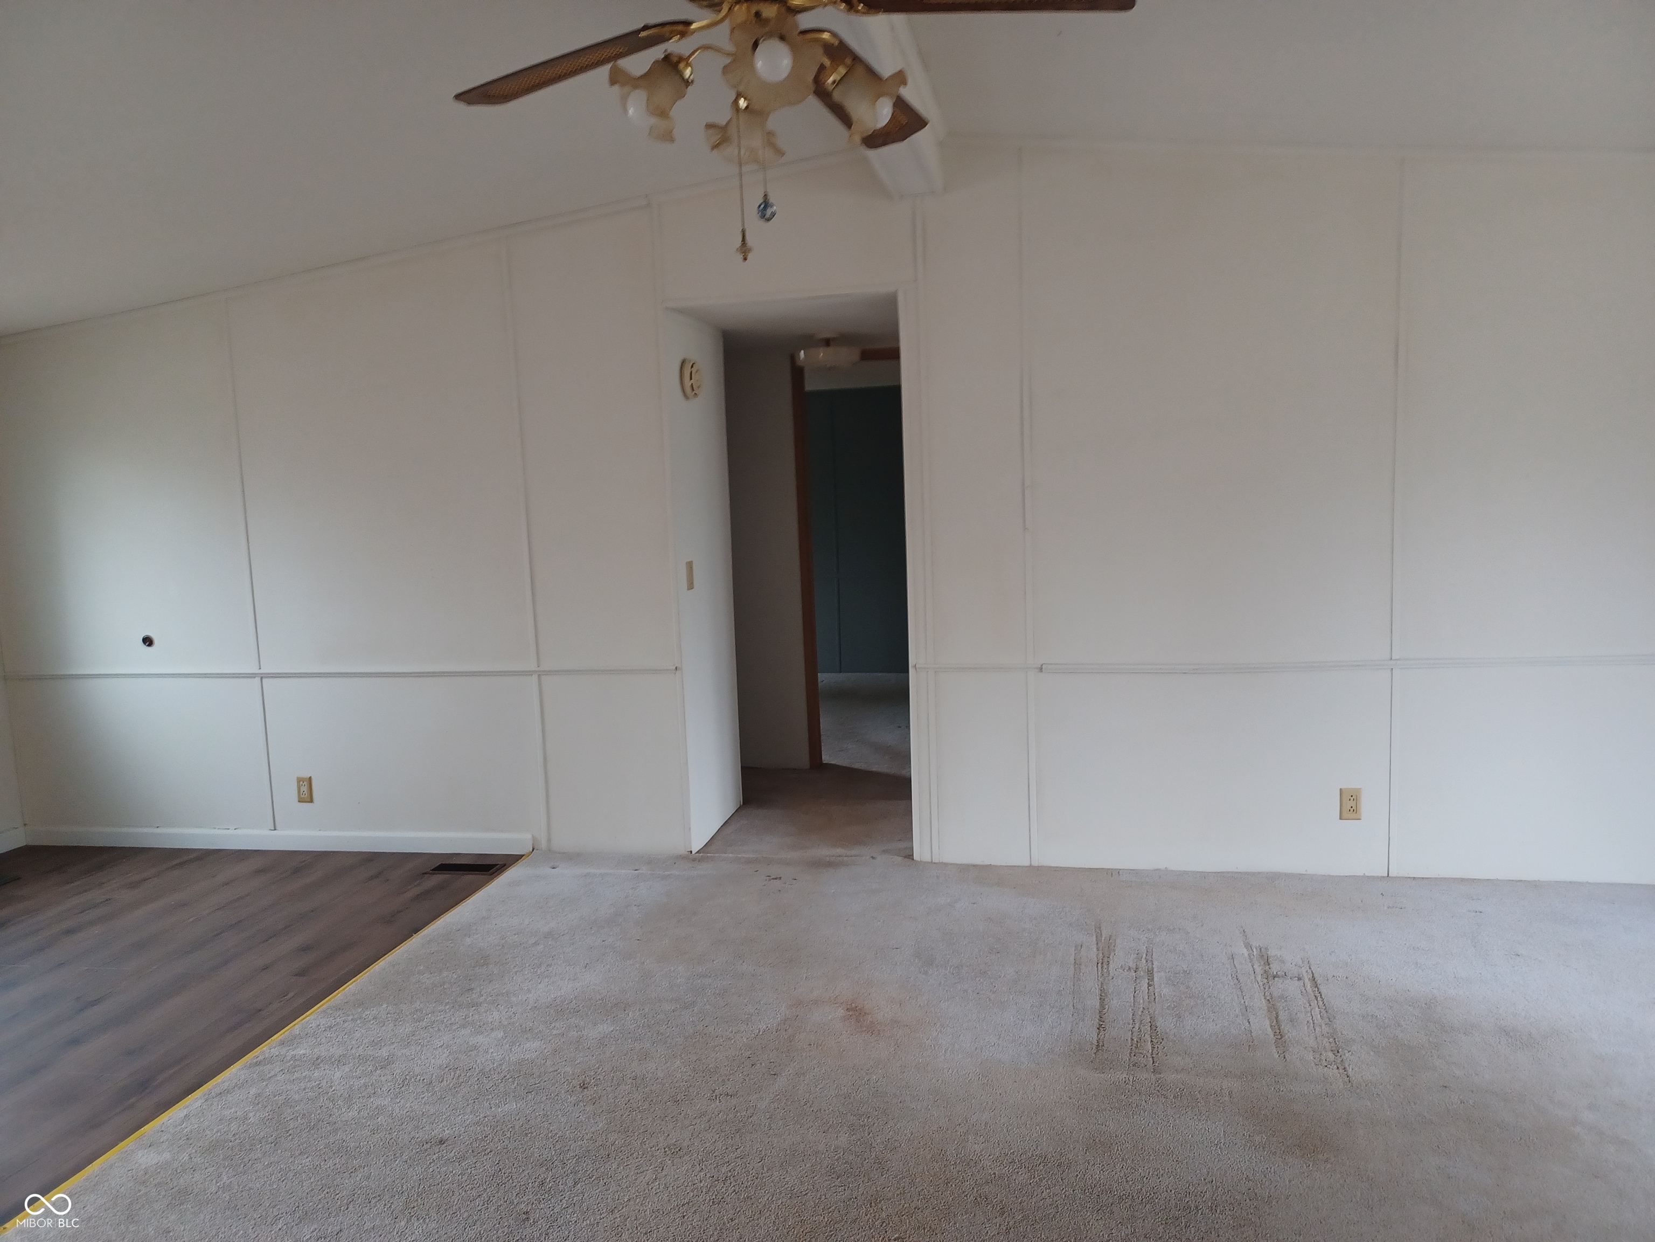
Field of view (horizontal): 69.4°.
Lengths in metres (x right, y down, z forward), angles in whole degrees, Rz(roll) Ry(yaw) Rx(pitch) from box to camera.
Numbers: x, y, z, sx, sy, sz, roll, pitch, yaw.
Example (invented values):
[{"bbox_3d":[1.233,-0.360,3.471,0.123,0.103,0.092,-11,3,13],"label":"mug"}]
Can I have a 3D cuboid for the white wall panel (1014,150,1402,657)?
[{"bbox_3d":[1.288,-0.736,4.071,1.218,1.779,0.020,-1,7,11],"label":"white wall panel"}]

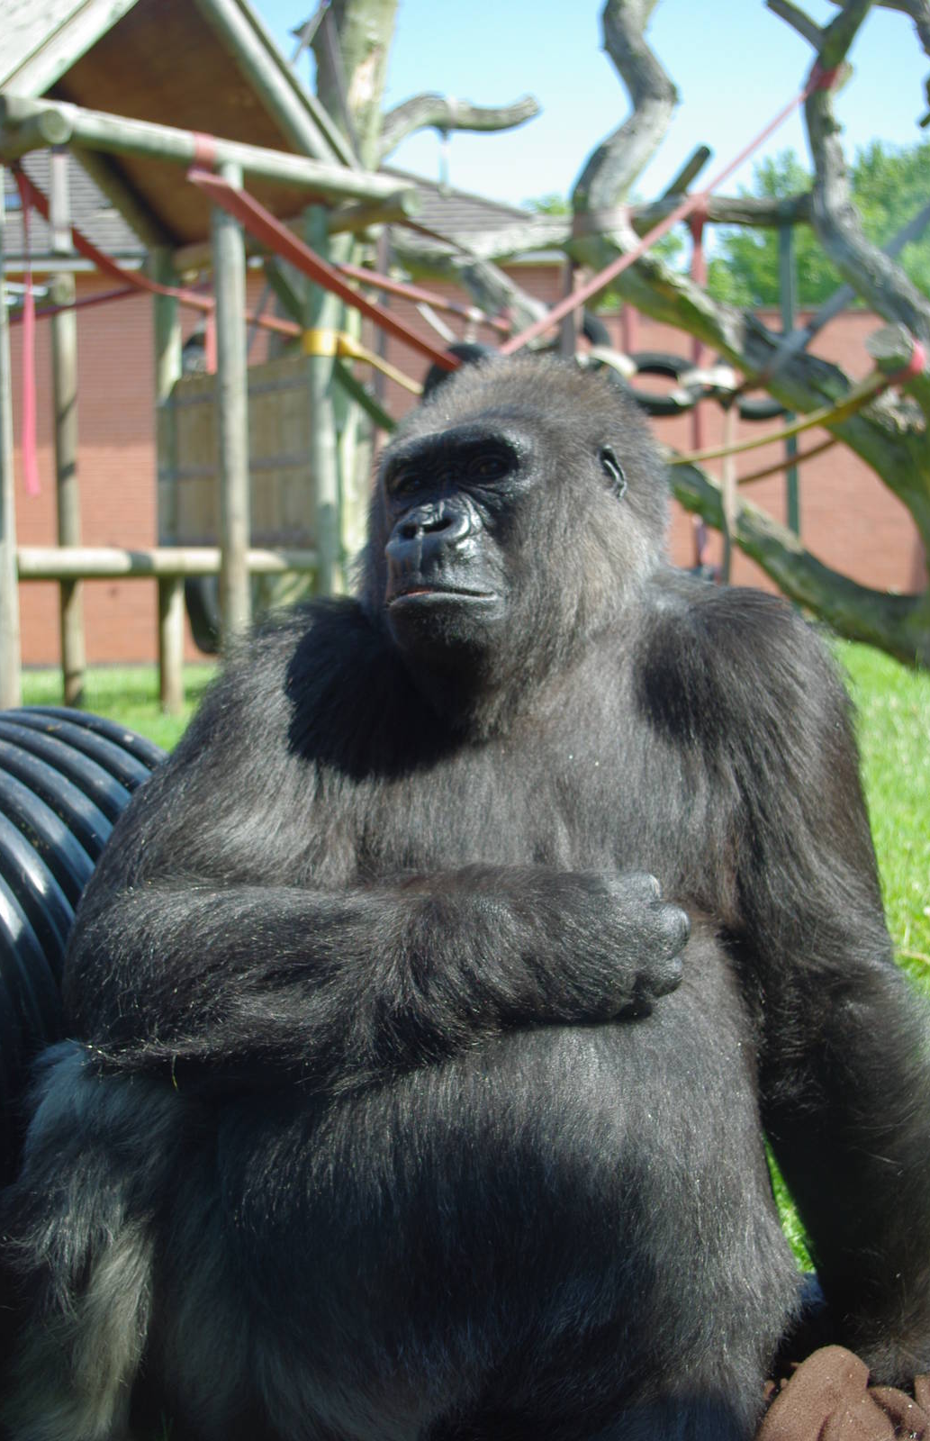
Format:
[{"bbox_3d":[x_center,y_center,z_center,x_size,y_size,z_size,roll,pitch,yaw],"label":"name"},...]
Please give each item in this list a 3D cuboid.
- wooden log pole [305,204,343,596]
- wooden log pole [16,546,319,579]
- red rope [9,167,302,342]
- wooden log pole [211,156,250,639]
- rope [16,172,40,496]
[{"bbox_3d":[-0.895,-1.611,10.802,0.155,3.324,0.155,-1,5,-5],"label":"wooden log pole"},{"bbox_3d":[-1.671,-0.910,9.675,0.155,0.155,2.406,3,7,39],"label":"wooden log pole"},{"bbox_3d":[-1.668,-2.604,9.550,0.120,0.674,2.259,3,6,35],"label":"red rope"},{"bbox_3d":[-1.310,-1.490,9.601,0.155,3.312,0.155,-1,5,-8],"label":"wooden log pole"},{"bbox_3d":[-2.237,-1.976,8.600,0.060,1.650,0.090,3,7,39],"label":"rope"}]

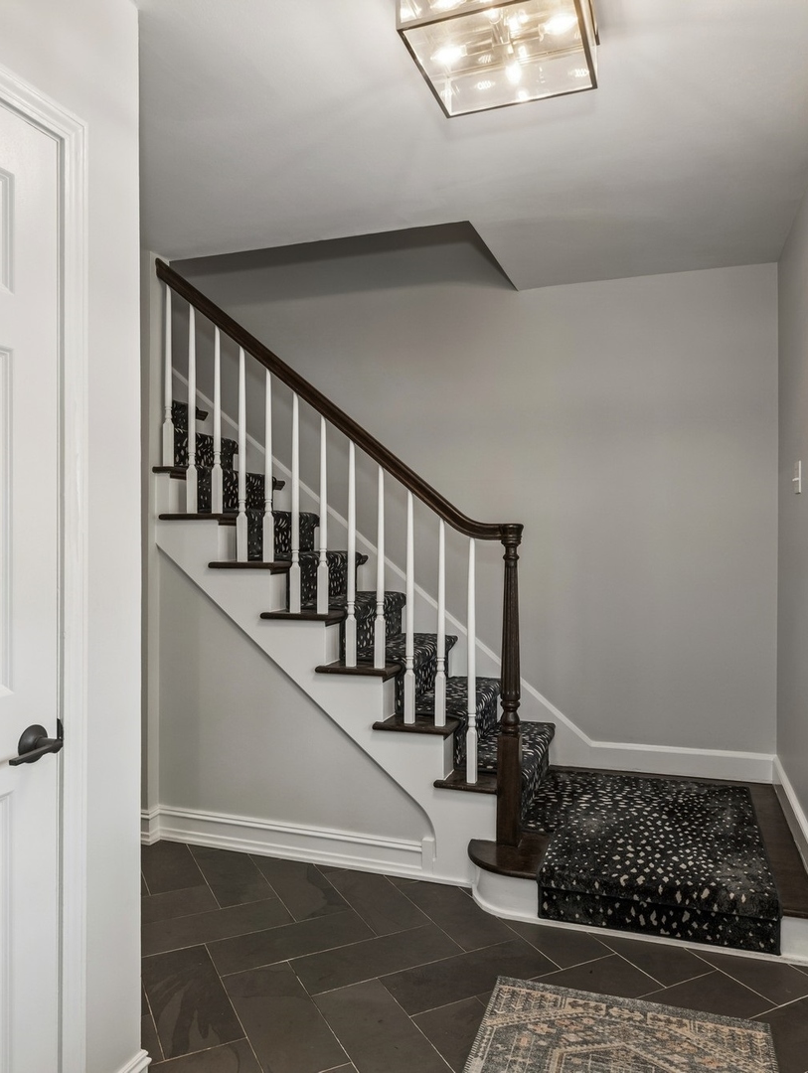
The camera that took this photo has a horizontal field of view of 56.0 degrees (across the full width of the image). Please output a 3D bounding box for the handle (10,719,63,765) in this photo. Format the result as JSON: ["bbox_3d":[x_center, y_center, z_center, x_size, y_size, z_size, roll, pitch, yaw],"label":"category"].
[{"bbox_3d":[-0.650,0.375,1.321,0.063,0.068,0.143,0,0,19],"label":"handle"}]

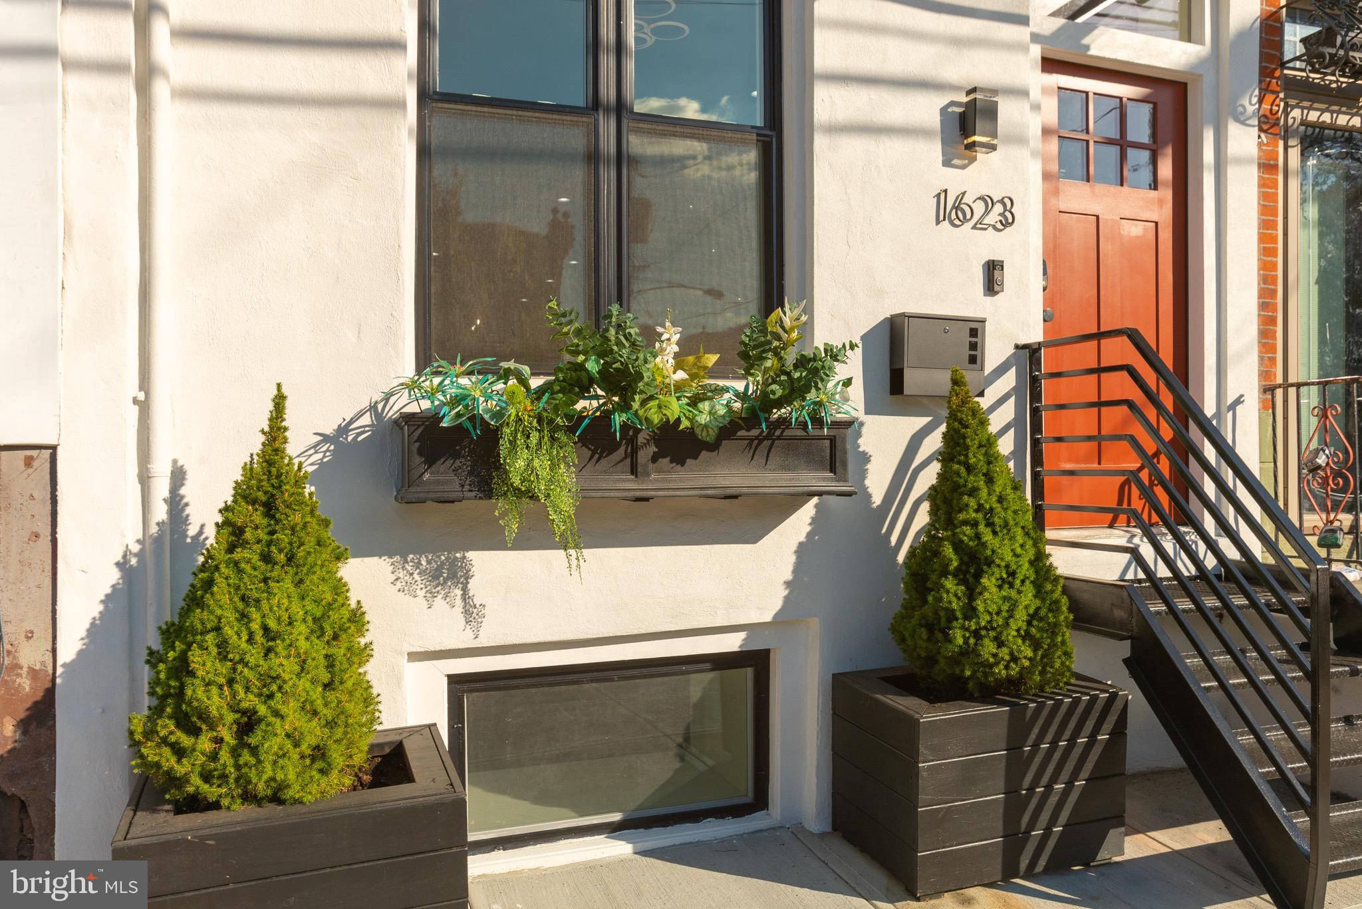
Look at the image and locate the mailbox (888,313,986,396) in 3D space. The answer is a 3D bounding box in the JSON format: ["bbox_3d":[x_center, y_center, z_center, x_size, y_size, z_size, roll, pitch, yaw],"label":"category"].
[{"bbox_3d":[0.994,-0.379,3.803,0.370,0.310,0.098,-1,2,-21],"label":"mailbox"}]

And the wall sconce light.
[{"bbox_3d":[1.161,-1.293,3.830,0.104,0.230,0.097,-1,2,-21],"label":"wall sconce light"}]

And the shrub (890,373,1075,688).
[{"bbox_3d":[1.102,0.275,3.595,0.640,1.171,0.612,-1,2,-21],"label":"shrub"}]

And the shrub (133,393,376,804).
[{"bbox_3d":[-1.169,0.365,2.727,0.640,1.118,0.612,-1,2,-21],"label":"shrub"}]

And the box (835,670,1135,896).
[{"bbox_3d":[1.083,1.141,3.636,0.874,0.597,0.576,-1,2,-21],"label":"box"}]

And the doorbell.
[{"bbox_3d":[1.260,-0.709,3.930,0.061,0.125,0.026,-1,2,-21],"label":"doorbell"}]

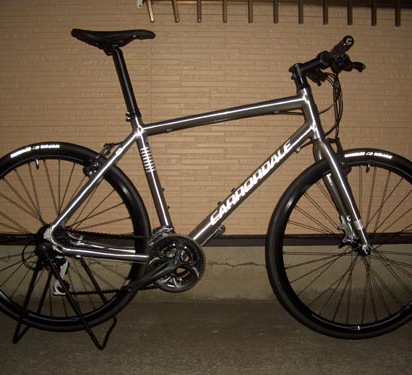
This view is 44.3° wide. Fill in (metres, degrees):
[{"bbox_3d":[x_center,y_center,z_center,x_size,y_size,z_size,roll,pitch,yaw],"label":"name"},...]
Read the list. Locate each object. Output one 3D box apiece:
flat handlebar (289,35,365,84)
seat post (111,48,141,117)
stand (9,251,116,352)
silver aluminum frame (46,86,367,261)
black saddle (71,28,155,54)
[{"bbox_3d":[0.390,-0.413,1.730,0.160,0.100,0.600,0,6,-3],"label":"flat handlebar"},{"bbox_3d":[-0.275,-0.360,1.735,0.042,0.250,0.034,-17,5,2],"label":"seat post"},{"bbox_3d":[-0.510,0.373,1.844,0.315,0.345,0.280,0,6,0],"label":"stand"},{"bbox_3d":[0.003,-0.048,1.766,1.080,0.605,0.145,1,5,0],"label":"silver aluminum frame"},{"bbox_3d":[-0.312,-0.499,1.722,0.280,0.080,0.150,0,6,0],"label":"black saddle"}]

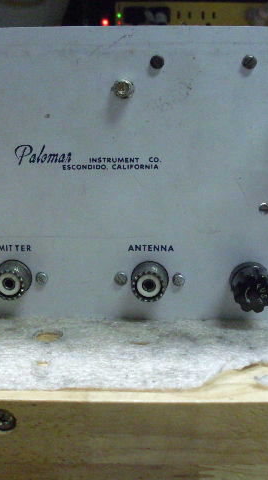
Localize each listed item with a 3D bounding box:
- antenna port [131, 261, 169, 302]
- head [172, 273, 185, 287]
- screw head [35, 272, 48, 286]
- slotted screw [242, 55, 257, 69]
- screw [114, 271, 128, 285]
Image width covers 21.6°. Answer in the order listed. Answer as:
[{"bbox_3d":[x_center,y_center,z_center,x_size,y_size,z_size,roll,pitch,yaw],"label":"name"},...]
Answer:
[{"bbox_3d":[0.007,0.019,0.315,0.017,0.017,0.011,1,15,3],"label":"antenna port"},{"bbox_3d":[0.020,0.018,0.318,0.006,0.006,0.002,1,15,3],"label":"head"},{"bbox_3d":[-0.042,0.018,0.322,0.006,0.006,0.002,1,15,3],"label":"screw head"},{"bbox_3d":[0.048,-0.074,0.292,0.006,0.006,0.002,1,15,3],"label":"slotted screw"},{"bbox_3d":[-0.006,0.018,0.319,0.006,0.006,0.002,1,15,3],"label":"screw"}]

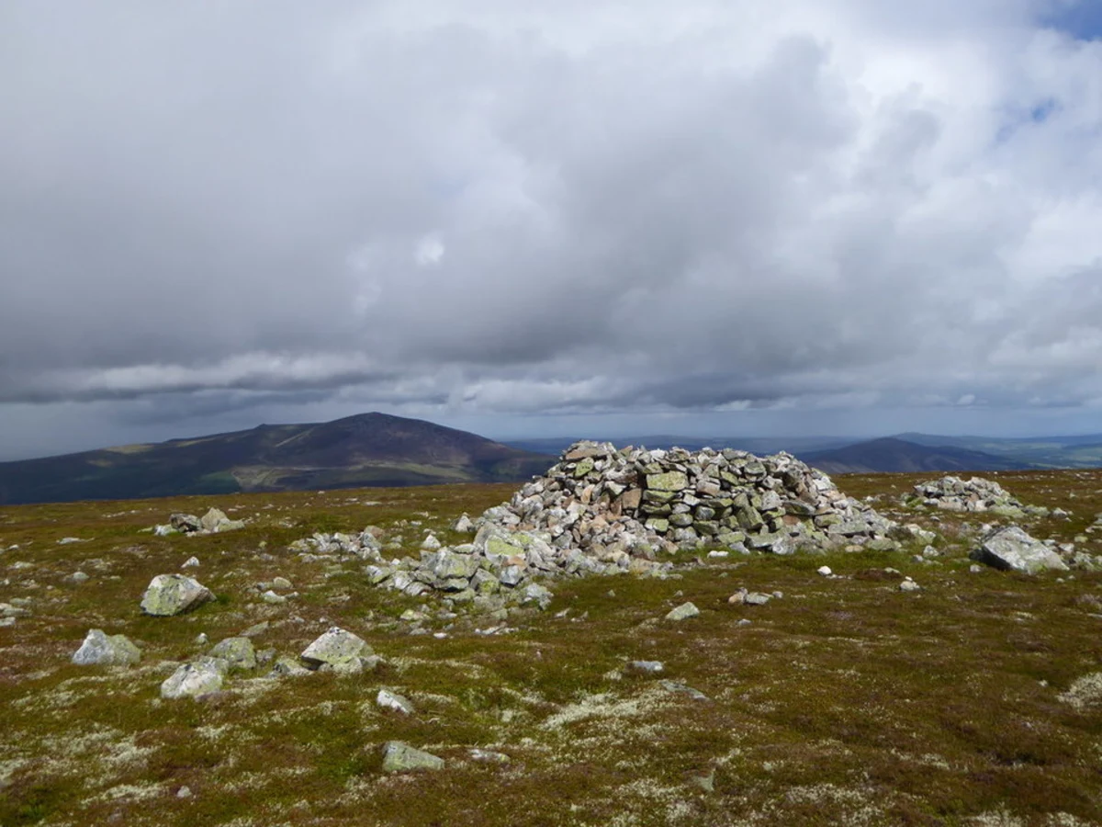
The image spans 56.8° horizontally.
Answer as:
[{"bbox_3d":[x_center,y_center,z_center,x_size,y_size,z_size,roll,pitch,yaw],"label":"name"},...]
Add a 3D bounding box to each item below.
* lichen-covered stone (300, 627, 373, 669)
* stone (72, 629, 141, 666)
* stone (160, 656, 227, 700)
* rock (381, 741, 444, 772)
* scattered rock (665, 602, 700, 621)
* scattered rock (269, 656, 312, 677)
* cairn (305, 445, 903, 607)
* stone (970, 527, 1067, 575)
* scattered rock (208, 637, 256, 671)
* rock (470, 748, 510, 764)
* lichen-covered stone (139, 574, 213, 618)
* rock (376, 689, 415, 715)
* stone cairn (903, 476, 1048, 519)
[{"bbox_3d":[-1.527,1.654,7.253,0.496,0.254,0.372,0,-1,-12],"label":"lichen-covered stone"},{"bbox_3d":[-3.169,1.668,7.270,0.470,0.240,0.360,0,-1,0],"label":"stone"},{"bbox_3d":[-2.199,1.628,6.280,0.400,0.220,0.340,0,-1,0],"label":"stone"},{"bbox_3d":[-0.669,1.637,4.902,0.288,0.115,0.187,0,-1,-8],"label":"rock"},{"bbox_3d":[1.125,1.690,8.700,0.285,0.140,0.230,0,-1,0],"label":"scattered rock"},{"bbox_3d":[-1.744,1.689,6.800,0.270,0.120,0.220,0,-1,0],"label":"scattered rock"},{"bbox_3d":[0.600,1.130,13.100,8.000,1.500,6.200,0,-1,0],"label":"cairn"},{"bbox_3d":[5.407,1.573,11.750,1.080,0.500,0.820,0,-1,0],"label":"stone"},{"bbox_3d":[-2.249,1.682,7.181,0.308,0.211,0.231,0,-1,-17],"label":"scattered rock"},{"bbox_3d":[-0.304,1.677,4.999,0.189,0.060,0.122,0,-1,-3],"label":"rock"},{"bbox_3d":[-3.572,1.715,9.724,0.638,0.354,0.479,0,-1,-20],"label":"lichen-covered stone"},{"bbox_3d":[-0.898,1.668,5.914,0.210,0.121,0.147,0,-1,-9],"label":"rock"},{"bbox_3d":[9.238,1.770,22.206,2.853,0.757,2.140,0,-1,23],"label":"stone cairn"}]

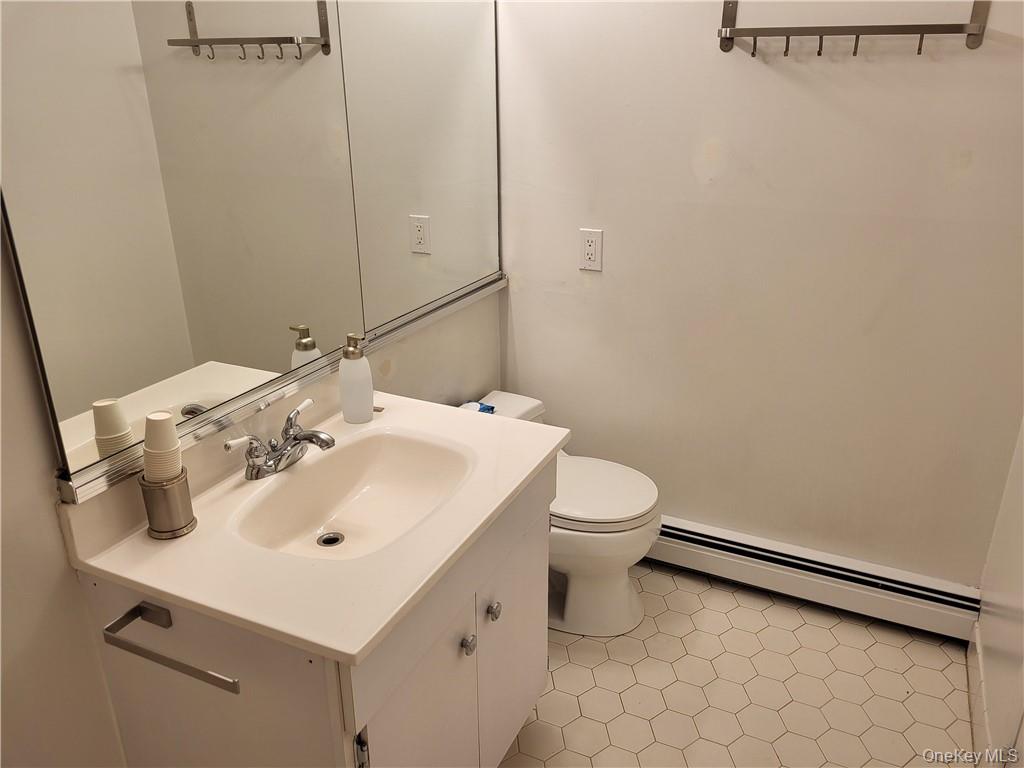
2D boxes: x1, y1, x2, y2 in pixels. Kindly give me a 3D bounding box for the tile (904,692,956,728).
[{"bbox_3d":[1.062,0.833,1.957,0.109,0.009,0.126,-2,22,-4],"label":"tile"}]

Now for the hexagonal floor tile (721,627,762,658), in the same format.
[{"bbox_3d":[0.652,0.740,2.192,0.109,0.009,0.126,-2,22,-4],"label":"hexagonal floor tile"}]

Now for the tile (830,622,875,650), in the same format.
[{"bbox_3d":[0.982,0.728,2.217,0.109,0.009,0.126,-2,22,-4],"label":"tile"}]

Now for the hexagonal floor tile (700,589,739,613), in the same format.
[{"bbox_3d":[0.645,0.677,2.401,0.127,0.008,0.110,10,24,23],"label":"hexagonal floor tile"}]

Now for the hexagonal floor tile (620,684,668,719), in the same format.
[{"bbox_3d":[0.343,0.836,2.017,0.127,0.008,0.110,10,24,23],"label":"hexagonal floor tile"}]

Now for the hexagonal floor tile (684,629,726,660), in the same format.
[{"bbox_3d":[0.531,0.728,2.138,0.123,0.008,0.106,10,24,23],"label":"hexagonal floor tile"}]

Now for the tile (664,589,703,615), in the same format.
[{"bbox_3d":[0.515,0.658,2.311,0.123,0.008,0.106,10,24,23],"label":"tile"}]

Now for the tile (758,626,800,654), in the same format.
[{"bbox_3d":[0.747,0.720,2.155,0.123,0.008,0.106,10,24,23],"label":"tile"}]

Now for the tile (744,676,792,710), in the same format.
[{"bbox_3d":[0.669,0.812,2.015,0.109,0.009,0.126,-2,22,-4],"label":"tile"}]

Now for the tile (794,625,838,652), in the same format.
[{"bbox_3d":[0.872,0.732,2.209,0.109,0.009,0.126,-2,22,-4],"label":"tile"}]

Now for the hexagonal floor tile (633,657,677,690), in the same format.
[{"bbox_3d":[0.377,0.769,2.038,0.123,0.008,0.106,10,24,23],"label":"hexagonal floor tile"}]

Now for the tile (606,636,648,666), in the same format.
[{"bbox_3d":[0.327,0.762,2.196,0.127,0.008,0.110,10,24,23],"label":"tile"}]

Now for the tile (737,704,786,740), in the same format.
[{"bbox_3d":[0.609,0.831,1.882,0.123,0.008,0.106,10,24,23],"label":"tile"}]

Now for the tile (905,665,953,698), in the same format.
[{"bbox_3d":[1.109,0.795,2.049,0.109,0.009,0.126,-2,22,-4],"label":"tile"}]

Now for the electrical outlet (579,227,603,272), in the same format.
[{"bbox_3d":[0.238,-0.403,2.323,0.073,0.121,0.008,10,24,23],"label":"electrical outlet"}]

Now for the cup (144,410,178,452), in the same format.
[{"bbox_3d":[-0.575,0.076,1.260,0.057,0.054,0.057,4,21,-2],"label":"cup"}]

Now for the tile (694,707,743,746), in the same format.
[{"bbox_3d":[0.512,0.854,1.913,0.109,0.009,0.126,-2,22,-4],"label":"tile"}]

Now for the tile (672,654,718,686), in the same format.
[{"bbox_3d":[0.495,0.782,2.090,0.109,0.009,0.126,-2,22,-4],"label":"tile"}]

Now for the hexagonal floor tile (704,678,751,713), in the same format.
[{"bbox_3d":[0.567,0.827,2.035,0.127,0.008,0.110,10,24,23],"label":"hexagonal floor tile"}]

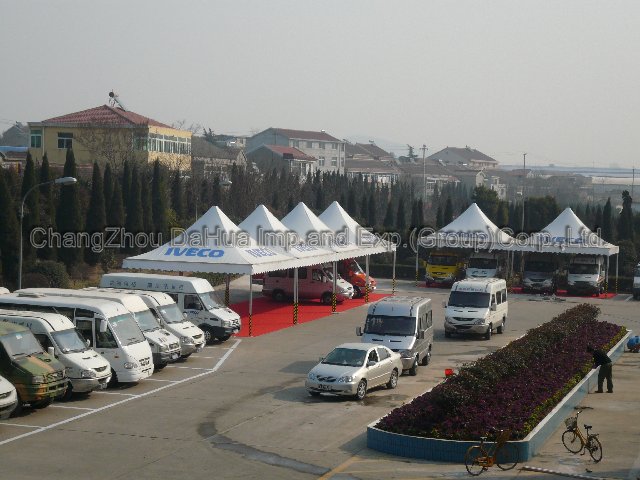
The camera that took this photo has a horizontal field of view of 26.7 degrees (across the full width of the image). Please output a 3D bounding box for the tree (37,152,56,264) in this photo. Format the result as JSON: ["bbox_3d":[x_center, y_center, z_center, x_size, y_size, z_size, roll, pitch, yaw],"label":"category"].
[{"bbox_3d":[-19.295,-2.247,95.039,1.400,7.818,1.400,2,3,-12],"label":"tree"}]

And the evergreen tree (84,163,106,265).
[{"bbox_3d":[-15.794,-1.850,95.052,1.450,7.279,1.450,2,3,-9],"label":"evergreen tree"}]

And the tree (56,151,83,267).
[{"bbox_3d":[-17.078,-2.206,92.034,1.750,8.191,1.750,2,3,-11],"label":"tree"}]

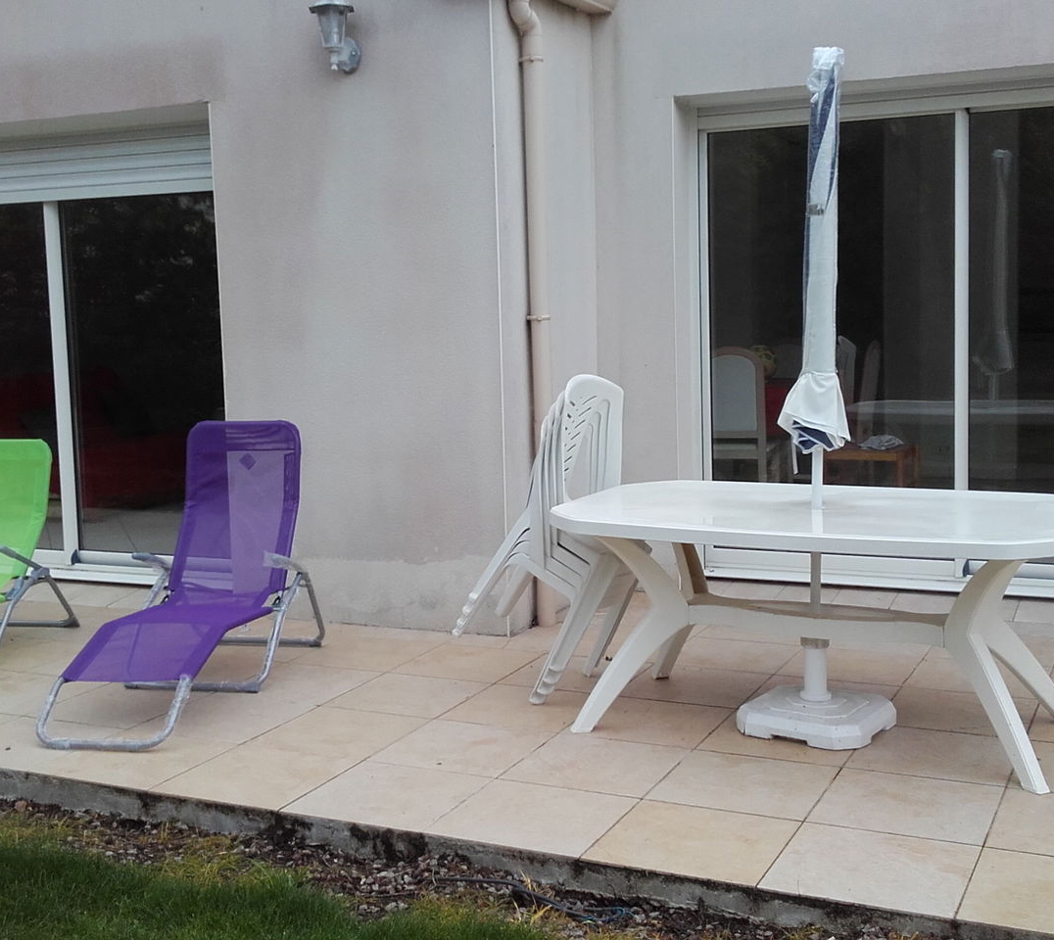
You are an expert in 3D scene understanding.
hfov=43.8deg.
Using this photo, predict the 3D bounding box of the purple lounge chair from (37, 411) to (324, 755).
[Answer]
[{"bbox_3d":[-1.240,0.358,4.903,0.590,0.950,1.480,-1,7,12],"label":"purple lounge chair"}]

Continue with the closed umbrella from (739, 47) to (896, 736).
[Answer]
[{"bbox_3d":[0.914,-0.227,4.132,0.450,2.130,0.450,1,7,28],"label":"closed umbrella"}]

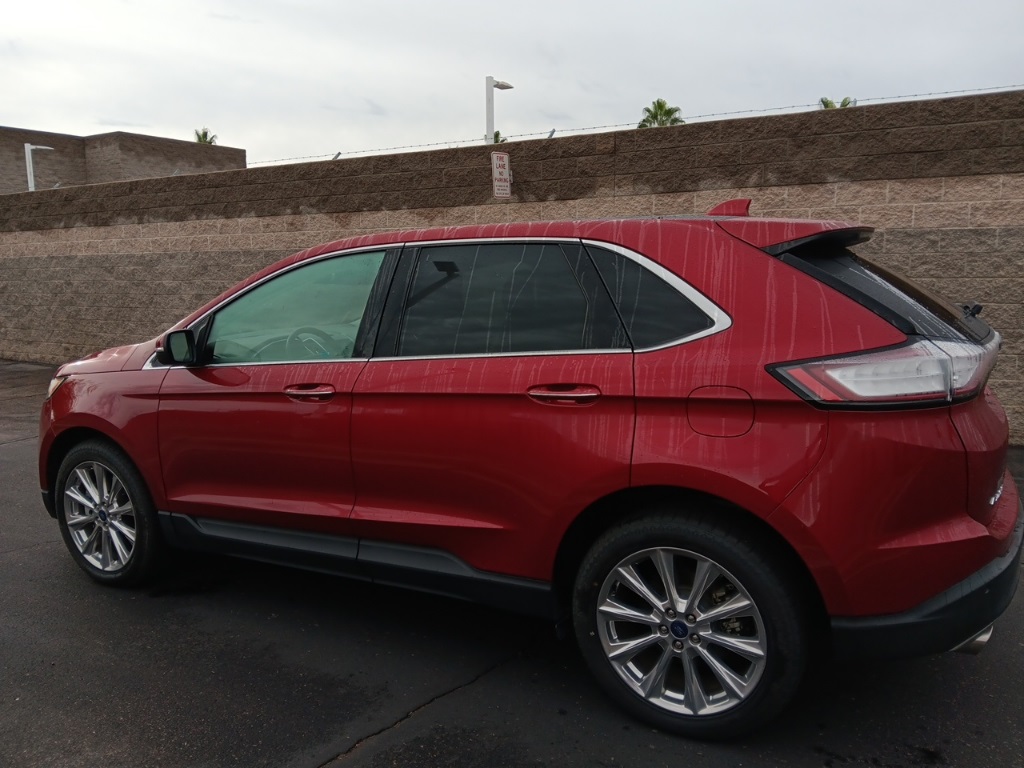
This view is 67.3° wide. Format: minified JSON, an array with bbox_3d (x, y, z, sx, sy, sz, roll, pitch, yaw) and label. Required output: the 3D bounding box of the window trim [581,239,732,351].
[{"bbox_3d":[0.457,-0.296,2.518,0.570,0.415,0.055,2,-16,24],"label":"window trim"}]

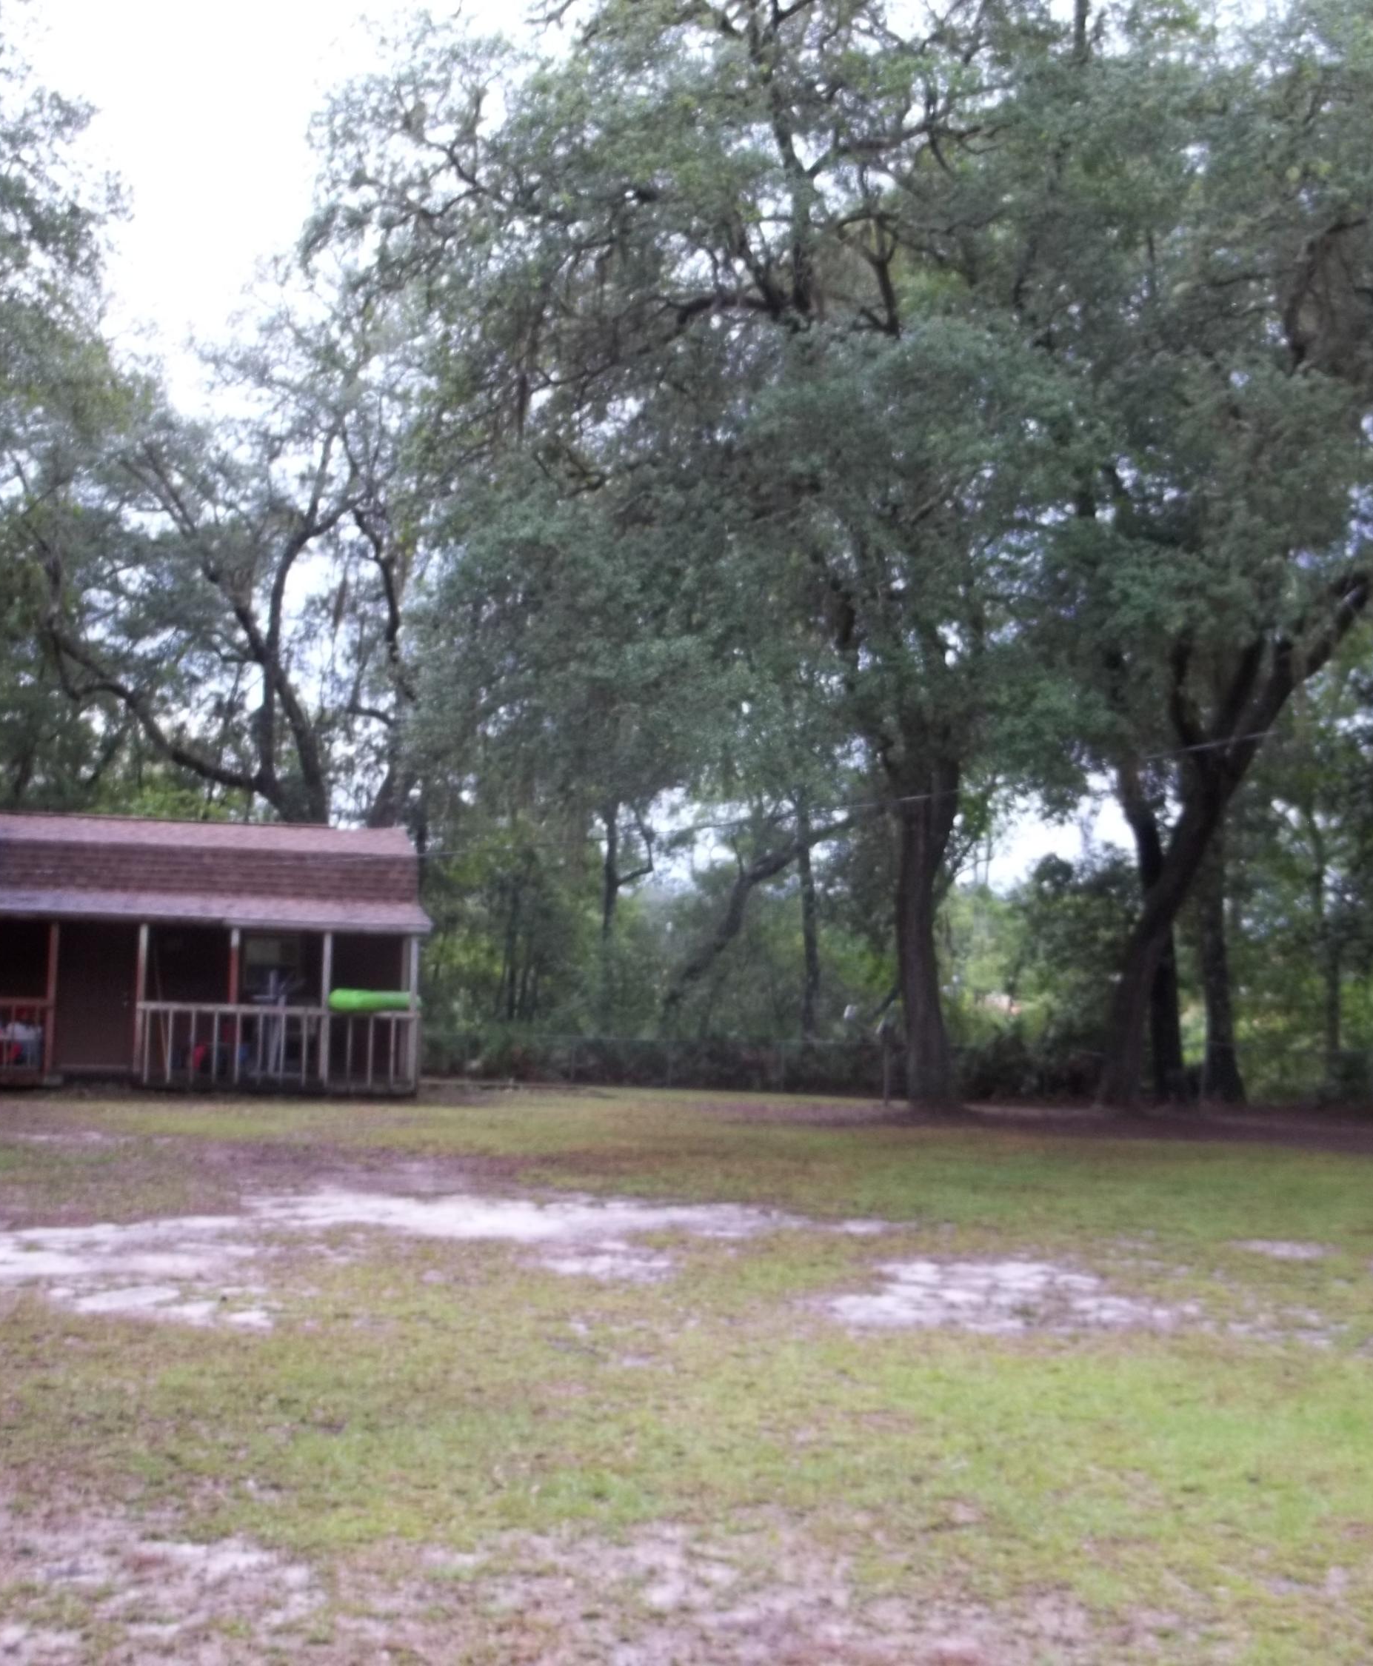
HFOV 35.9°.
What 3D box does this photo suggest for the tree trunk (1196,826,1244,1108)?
[{"bbox_3d":[8.442,2.100,33.500,0.720,4.338,0.600,1,-4,14],"label":"tree trunk"}]

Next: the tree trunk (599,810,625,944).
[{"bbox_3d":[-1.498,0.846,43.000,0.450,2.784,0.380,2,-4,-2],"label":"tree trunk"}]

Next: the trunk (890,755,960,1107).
[{"bbox_3d":[3.550,1.459,31.500,1.000,5.215,0.800,1,-4,6],"label":"trunk"}]

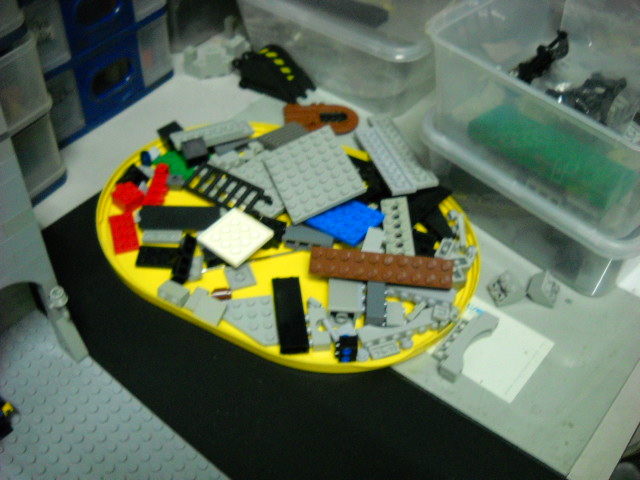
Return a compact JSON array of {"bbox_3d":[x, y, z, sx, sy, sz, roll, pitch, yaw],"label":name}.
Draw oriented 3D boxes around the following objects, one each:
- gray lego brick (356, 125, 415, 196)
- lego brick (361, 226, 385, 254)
[{"bbox_3d":[0.042,-0.053,0.499,0.016,0.005,0.064,-10,48,-19],"label":"gray lego brick"},{"bbox_3d":[0.031,0.006,0.448,0.011,0.008,0.028,13,52,10],"label":"lego brick"}]

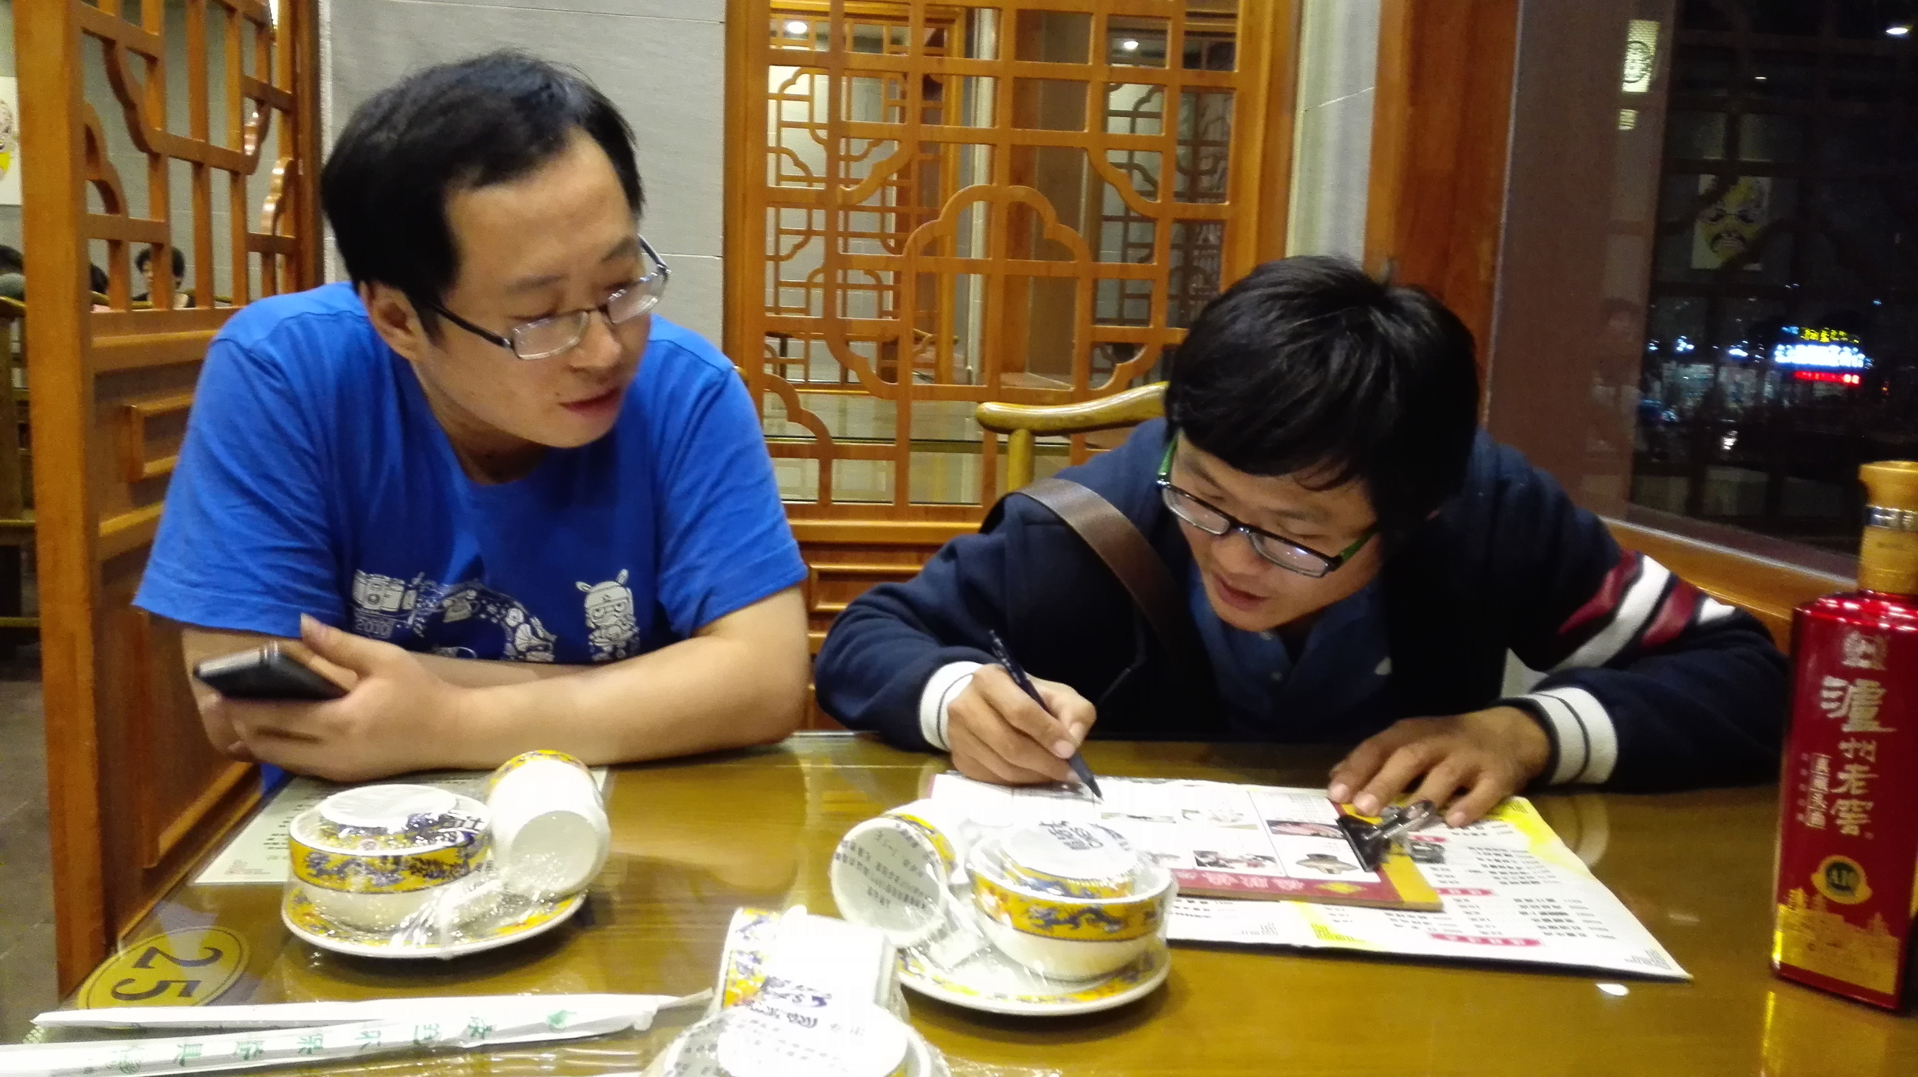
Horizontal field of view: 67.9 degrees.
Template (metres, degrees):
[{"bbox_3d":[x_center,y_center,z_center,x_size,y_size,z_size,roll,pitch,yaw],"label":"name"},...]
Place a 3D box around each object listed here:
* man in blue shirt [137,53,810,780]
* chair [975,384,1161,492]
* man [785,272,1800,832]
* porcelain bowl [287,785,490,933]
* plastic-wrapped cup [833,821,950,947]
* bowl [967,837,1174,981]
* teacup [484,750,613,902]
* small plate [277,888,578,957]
[{"bbox_3d":[-0.386,0.266,1.204,0.520,1.240,0.640,1,9,-6],"label":"man in blue shirt"},{"bbox_3d":[0.311,0.371,1.400,0.570,1.030,0.540,1,9,-9],"label":"chair"},{"bbox_3d":[0.242,0.344,1.215,0.710,1.100,0.750,3,8,6],"label":"man"},{"bbox_3d":[-0.287,0.165,0.725,0.099,0.050,0.099,2,8,0],"label":"porcelain bowl"},{"bbox_3d":[-0.026,0.174,0.755,0.068,0.068,0.058,5,7,20],"label":"plastic-wrapped cup"},{"bbox_3d":[0.054,0.182,0.704,0.100,0.049,0.100,2,8,0],"label":"bowl"},{"bbox_3d":[-0.230,0.164,0.804,0.068,0.068,0.060,-2,15,-21],"label":"teacup"},{"bbox_3d":[-0.278,0.199,0.754,0.148,0.021,0.148,1,9,-9],"label":"small plate"}]

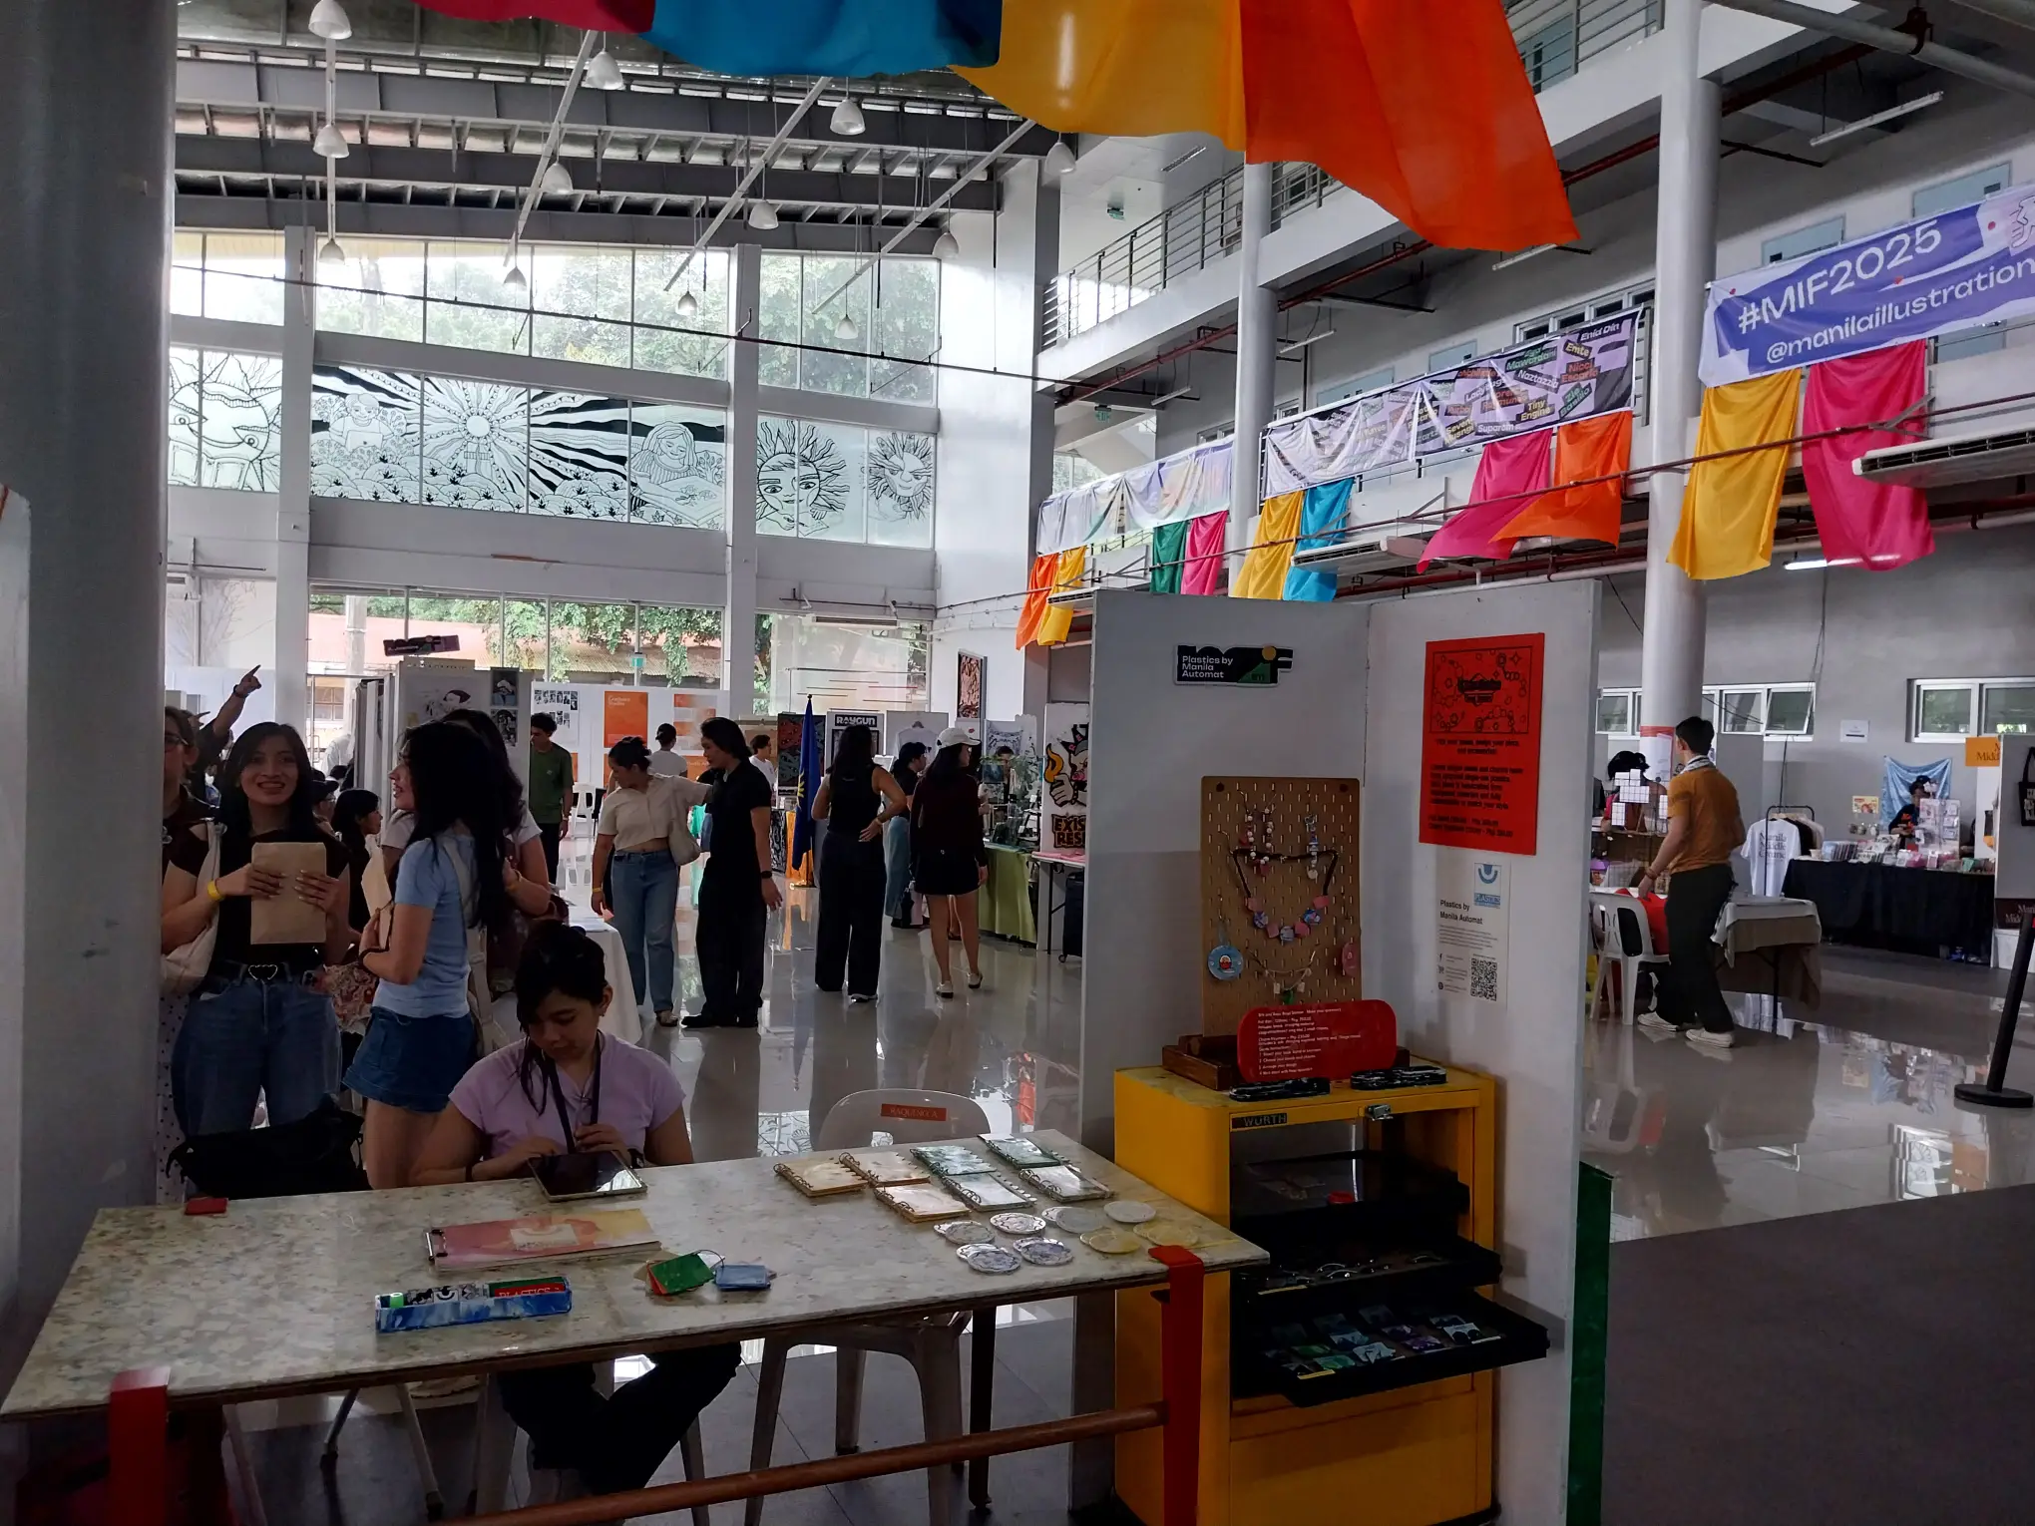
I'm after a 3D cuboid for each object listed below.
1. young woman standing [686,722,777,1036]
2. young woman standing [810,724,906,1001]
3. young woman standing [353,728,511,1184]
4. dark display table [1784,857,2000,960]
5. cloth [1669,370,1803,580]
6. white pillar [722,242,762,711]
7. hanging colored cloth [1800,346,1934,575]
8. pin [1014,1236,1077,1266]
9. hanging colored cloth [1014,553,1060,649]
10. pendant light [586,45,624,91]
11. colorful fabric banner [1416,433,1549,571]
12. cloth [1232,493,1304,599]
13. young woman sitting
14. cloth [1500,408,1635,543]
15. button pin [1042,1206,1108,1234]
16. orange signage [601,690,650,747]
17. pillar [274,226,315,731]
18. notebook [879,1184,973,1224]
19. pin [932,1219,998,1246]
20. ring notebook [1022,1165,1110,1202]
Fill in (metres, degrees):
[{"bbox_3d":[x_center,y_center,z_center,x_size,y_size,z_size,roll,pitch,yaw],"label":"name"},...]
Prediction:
[{"bbox_3d":[-1.578,0.597,8.450,0.380,1.690,0.480,1,1,-35],"label":"young woman standing"},{"bbox_3d":[-0.998,0.600,9.550,0.540,1.680,0.360,2,1,7],"label":"young woman standing"},{"bbox_3d":[-1.471,0.694,3.775,0.350,1.589,0.410,2,1,-3],"label":"young woman standing"},{"bbox_3d":[7.120,1.199,12.330,0.600,0.740,1.501,1,1,-40],"label":"dark display table"},{"bbox_3d":[5.883,-2.352,12.526,0.280,1.650,1.050,1,1,-24],"label":"cloth"},{"bbox_3d":[-5.039,-4.244,28.137,0.500,10.350,0.500,1,1,-24],"label":"white pillar"},{"bbox_3d":[6.531,-2.340,11.761,0.200,1.630,1.000,1,1,-24],"label":"hanging colored cloth"},{"bbox_3d":[0.043,0.790,2.474,0.100,0.010,0.100,2,1,0],"label":"pin"},{"bbox_3d":[0.326,-2.646,25.063,0.350,1.570,1.050,1,1,-24],"label":"hanging colored cloth"},{"bbox_3d":[-4.535,-7.663,16.800,0.420,0.440,0.420,1,1,-24],"label":"pendant light"},{"bbox_3d":[4.621,-2.581,15.085,0.450,1.360,1.400,1,1,-24],"label":"colorful fabric banner"},{"bbox_3d":[3.123,-2.560,19.370,0.280,1.550,1.200,1,1,-24],"label":"cloth"},{"bbox_3d":[-0.893,0.949,2.998,0.550,1.200,0.680,1,1,-24],"label":"young woman sitting"},{"bbox_3d":[5.214,-2.683,14.514,0.350,1.250,1.300,1,1,-24],"label":"cloth"},{"bbox_3d":[0.104,0.805,2.691,0.120,0.011,0.106,1,1,-6],"label":"button pin"},{"bbox_3d":[-6.801,-0.747,26.600,0.750,0.970,0.030,1,1,-24],"label":"orange signage"},{"bbox_3d":[-11.981,-4.000,25.400,0.520,9.780,0.500,1,1,-24],"label":"pillar"},{"bbox_3d":[-0.165,0.776,2.700,0.108,0.018,0.168,1,1,-24],"label":"notebook"},{"bbox_3d":[-0.090,0.785,2.557,0.100,0.010,0.100,2,1,0],"label":"pin"},{"bbox_3d":[0.090,0.781,2.843,0.105,0.018,0.168,1,1,-24],"label":"ring notebook"}]

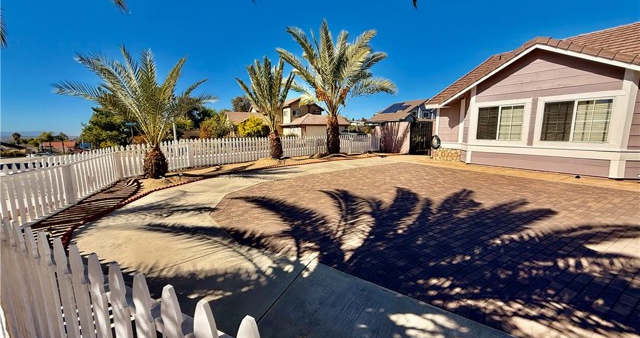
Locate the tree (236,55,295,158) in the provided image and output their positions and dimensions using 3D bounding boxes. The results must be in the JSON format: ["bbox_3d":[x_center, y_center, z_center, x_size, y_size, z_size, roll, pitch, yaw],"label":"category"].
[{"bbox_3d":[-2.223,-2.480,10.858,2.440,4.180,2.370,-2,8,-11],"label":"tree"}]

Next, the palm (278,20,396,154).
[{"bbox_3d":[0.698,-3.911,12.674,5.720,6.360,5.540,0,8,3],"label":"palm"}]

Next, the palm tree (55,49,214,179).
[{"bbox_3d":[-4.575,-1.445,6.814,3.370,3.420,3.270,-5,10,-33],"label":"palm tree"}]

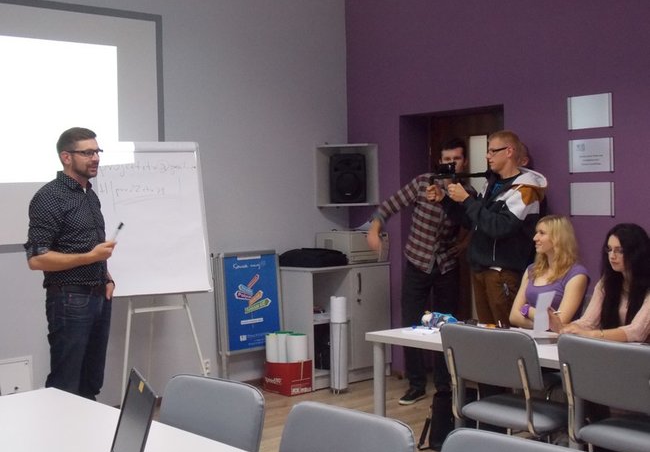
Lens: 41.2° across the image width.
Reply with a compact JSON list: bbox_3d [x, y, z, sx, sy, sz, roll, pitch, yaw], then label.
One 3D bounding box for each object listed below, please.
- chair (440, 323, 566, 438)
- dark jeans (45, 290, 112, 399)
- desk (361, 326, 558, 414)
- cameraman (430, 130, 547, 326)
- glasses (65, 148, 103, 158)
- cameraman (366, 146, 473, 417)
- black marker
[{"bbox_3d":[0.891,0.891,3.940,0.530,0.850,0.510,-3,3,-41],"label":"chair"},{"bbox_3d":[-1.237,0.805,4.300,0.270,1.000,0.360,1,3,40],"label":"dark jeans"},{"bbox_3d":[0.919,0.932,4.348,0.700,0.735,1.300,-3,3,-41],"label":"desk"},{"bbox_3d":[0.984,0.344,5.200,0.540,1.840,0.480,-2,3,-29],"label":"cameraman"},{"bbox_3d":[-1.188,-0.355,4.250,0.140,0.045,0.140,0,3,34],"label":"glasses"},{"bbox_3d":[0.674,0.325,6.100,0.720,1.820,0.460,0,2,18],"label":"cameraman"},{"bbox_3d":[-0.993,0.043,4.120,0.020,0.140,0.020,27,6,-18],"label":"black marker"}]

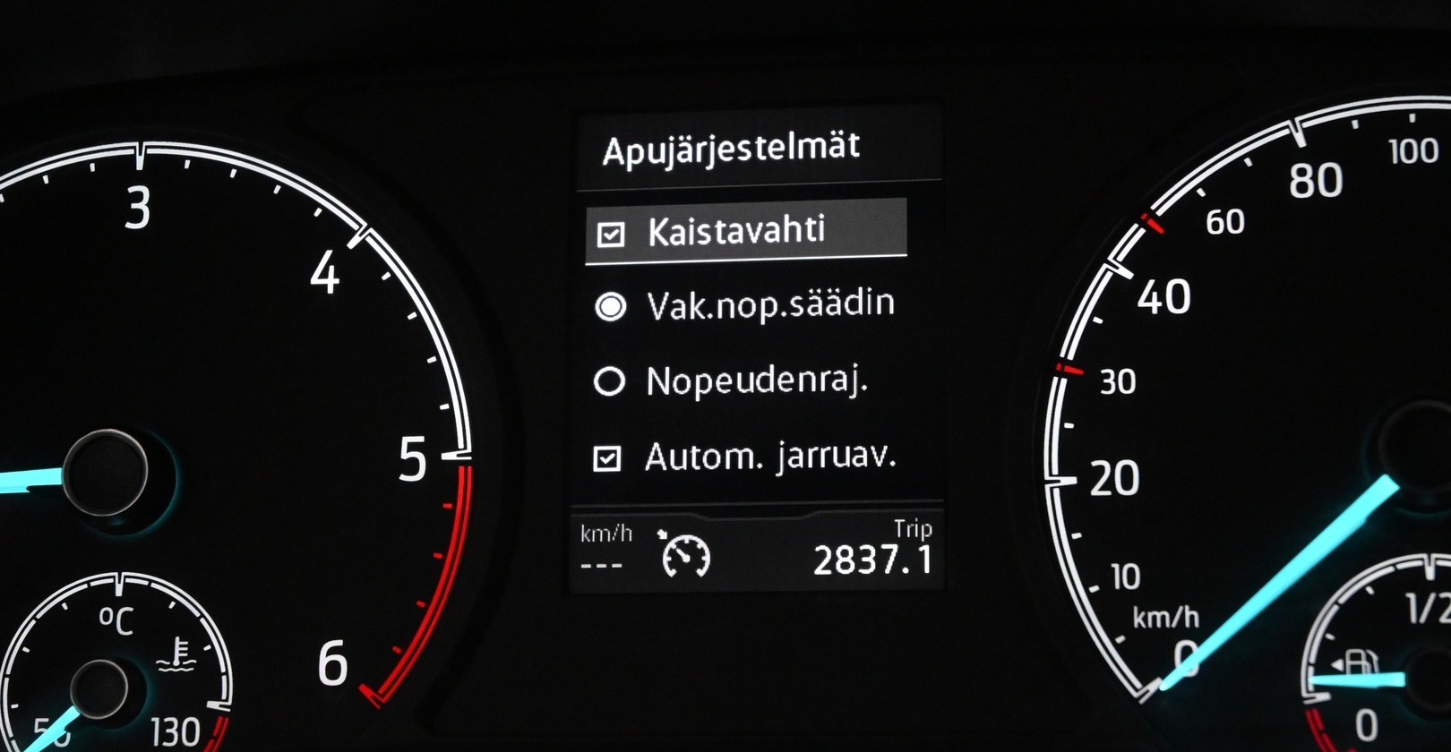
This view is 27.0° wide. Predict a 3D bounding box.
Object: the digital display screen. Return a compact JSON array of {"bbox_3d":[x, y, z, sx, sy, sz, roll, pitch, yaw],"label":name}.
[{"bbox_3d":[0.006,-0.004,0.517,0.064,0.084,0.008,-1,-12,9],"label":"digital display screen"}]

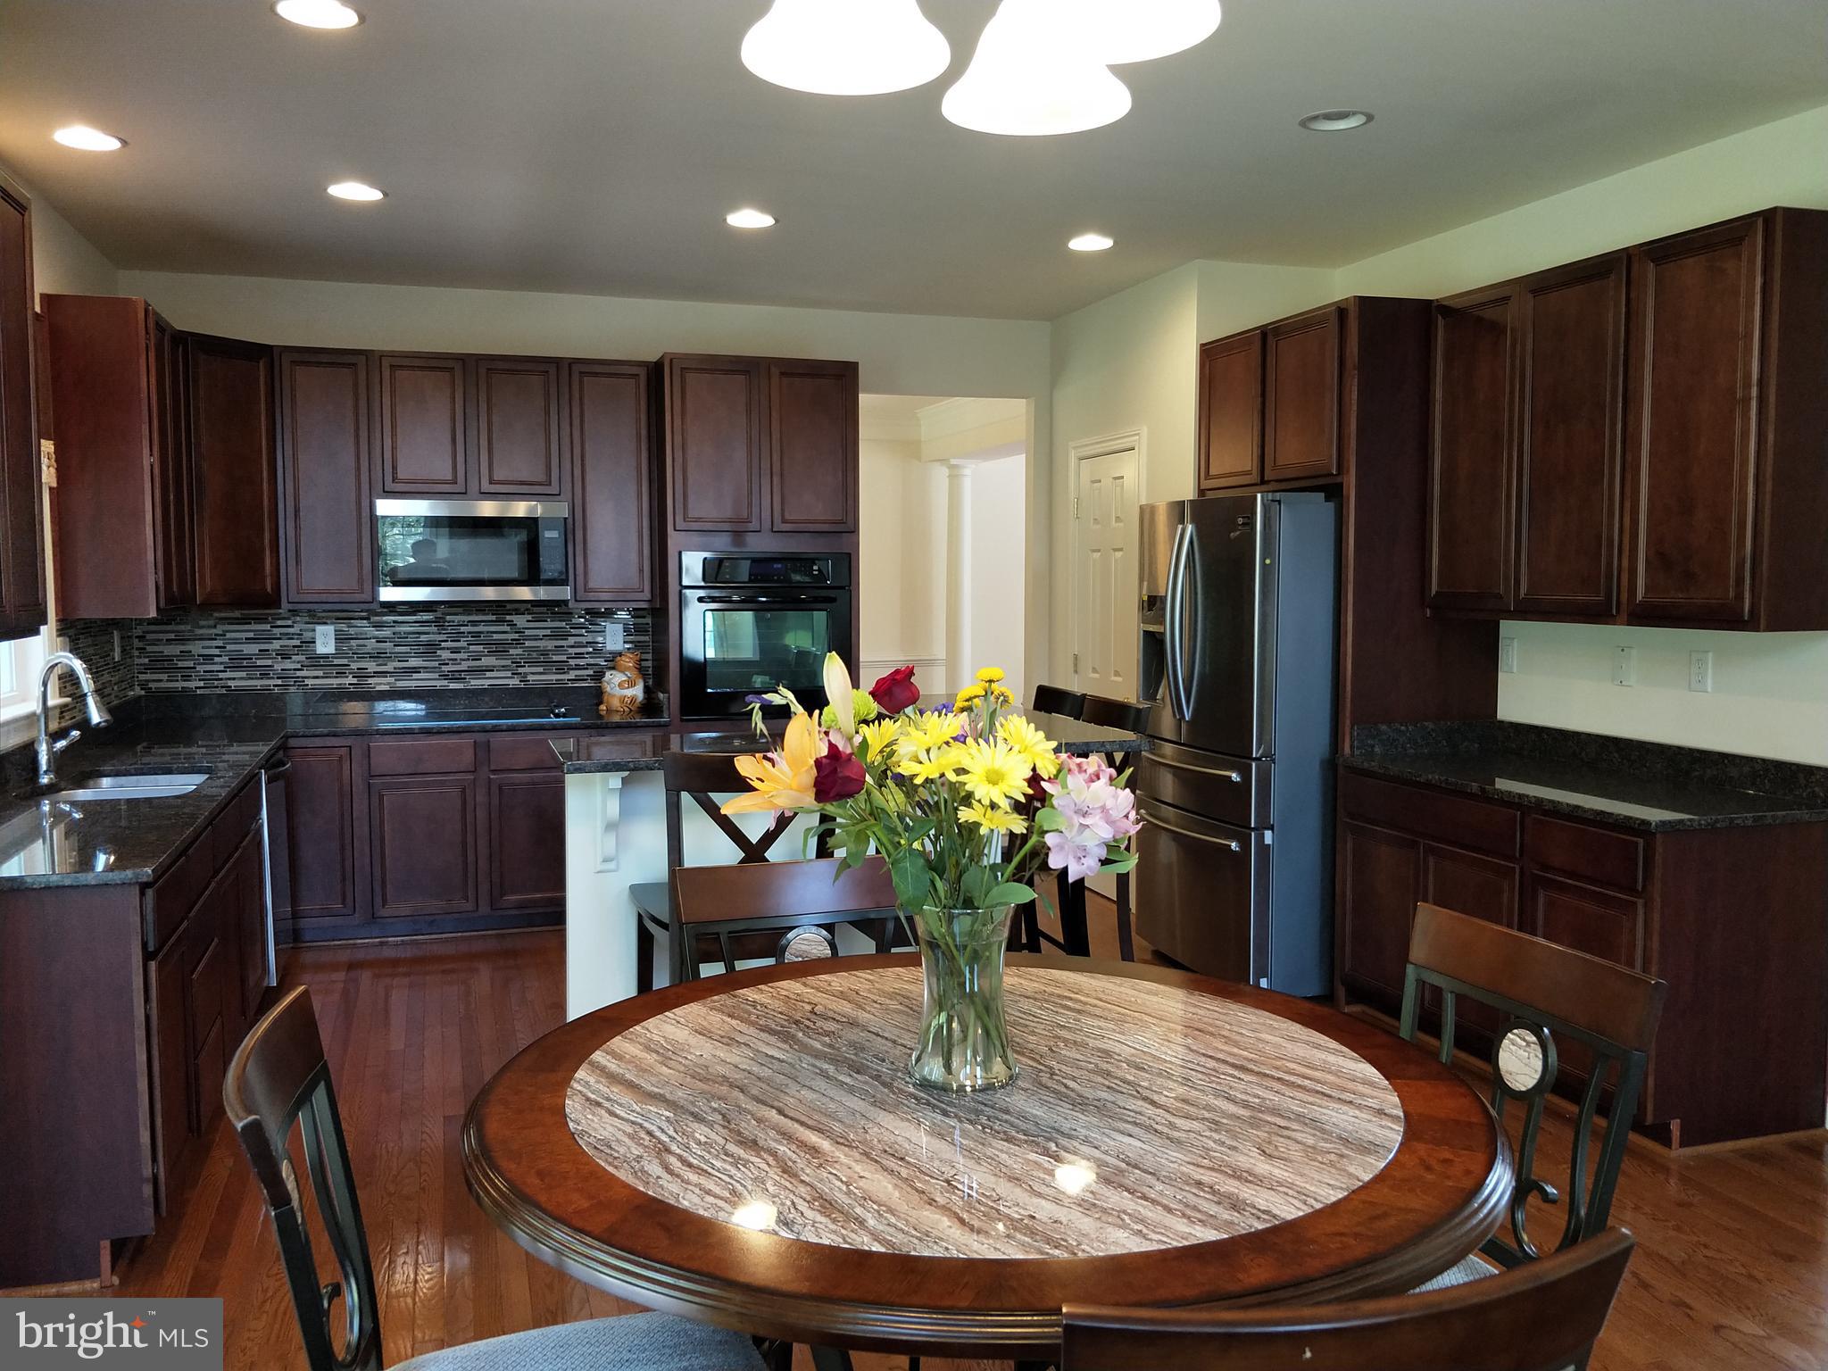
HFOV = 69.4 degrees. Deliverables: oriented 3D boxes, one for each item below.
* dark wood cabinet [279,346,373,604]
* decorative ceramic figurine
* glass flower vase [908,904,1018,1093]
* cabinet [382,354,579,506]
[{"bbox_3d":[-2.471,-0.863,5.573,0.384,1.072,0.330,-2,5,-20],"label":"dark wood cabinet"},{"bbox_3d":[-1.292,-0.020,5.893,0.170,0.280,0.170,-5,7,-42],"label":"decorative ceramic figurine"},{"bbox_3d":[0.078,0.481,2.056,0.168,0.262,0.168,0,5,0],"label":"glass flower vase"},{"bbox_3d":[-1.910,-1.103,5.757,0.765,0.620,0.330,-2,6,-19],"label":"cabinet"}]

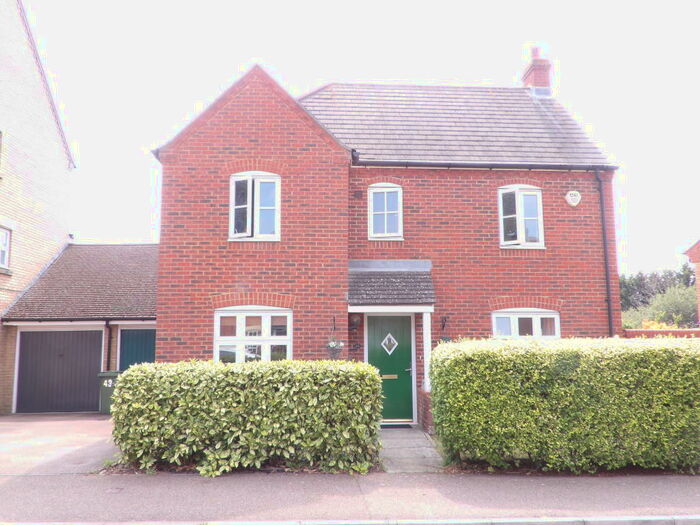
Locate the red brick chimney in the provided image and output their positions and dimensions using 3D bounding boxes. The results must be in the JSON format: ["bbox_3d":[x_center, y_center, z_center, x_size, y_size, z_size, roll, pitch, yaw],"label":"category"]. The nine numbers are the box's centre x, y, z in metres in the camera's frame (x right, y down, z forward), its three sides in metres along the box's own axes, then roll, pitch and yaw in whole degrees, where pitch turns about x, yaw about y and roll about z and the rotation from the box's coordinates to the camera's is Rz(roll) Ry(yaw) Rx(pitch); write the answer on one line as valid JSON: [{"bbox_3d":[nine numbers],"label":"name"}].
[{"bbox_3d":[4.908,-4.968,14.977,0.460,1.525,0.840,0,-7,-3],"label":"red brick chimney"}]

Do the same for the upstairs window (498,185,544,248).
[{"bbox_3d":[3.391,-0.892,11.254,0.910,1.292,0.150,0,-7,-3],"label":"upstairs window"}]

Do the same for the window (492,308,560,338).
[{"bbox_3d":[3.413,1.531,10.982,1.353,1.270,0.120,0,-7,-3],"label":"window"}]

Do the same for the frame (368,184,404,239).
[{"bbox_3d":[0.702,-0.985,11.143,0.697,1.150,0.120,0,-7,-3],"label":"frame"}]

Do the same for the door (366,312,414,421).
[{"bbox_3d":[0.758,2.001,10.786,0.859,1.972,0.080,0,-7,-3],"label":"door"}]

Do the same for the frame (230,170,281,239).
[{"bbox_3d":[-1.713,-1.004,10.251,0.914,1.288,0.150,0,-7,-3],"label":"frame"}]

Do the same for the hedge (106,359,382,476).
[{"bbox_3d":[-1.310,2.012,7.608,3.431,1.317,1.000,0,-7,-3],"label":"hedge"}]

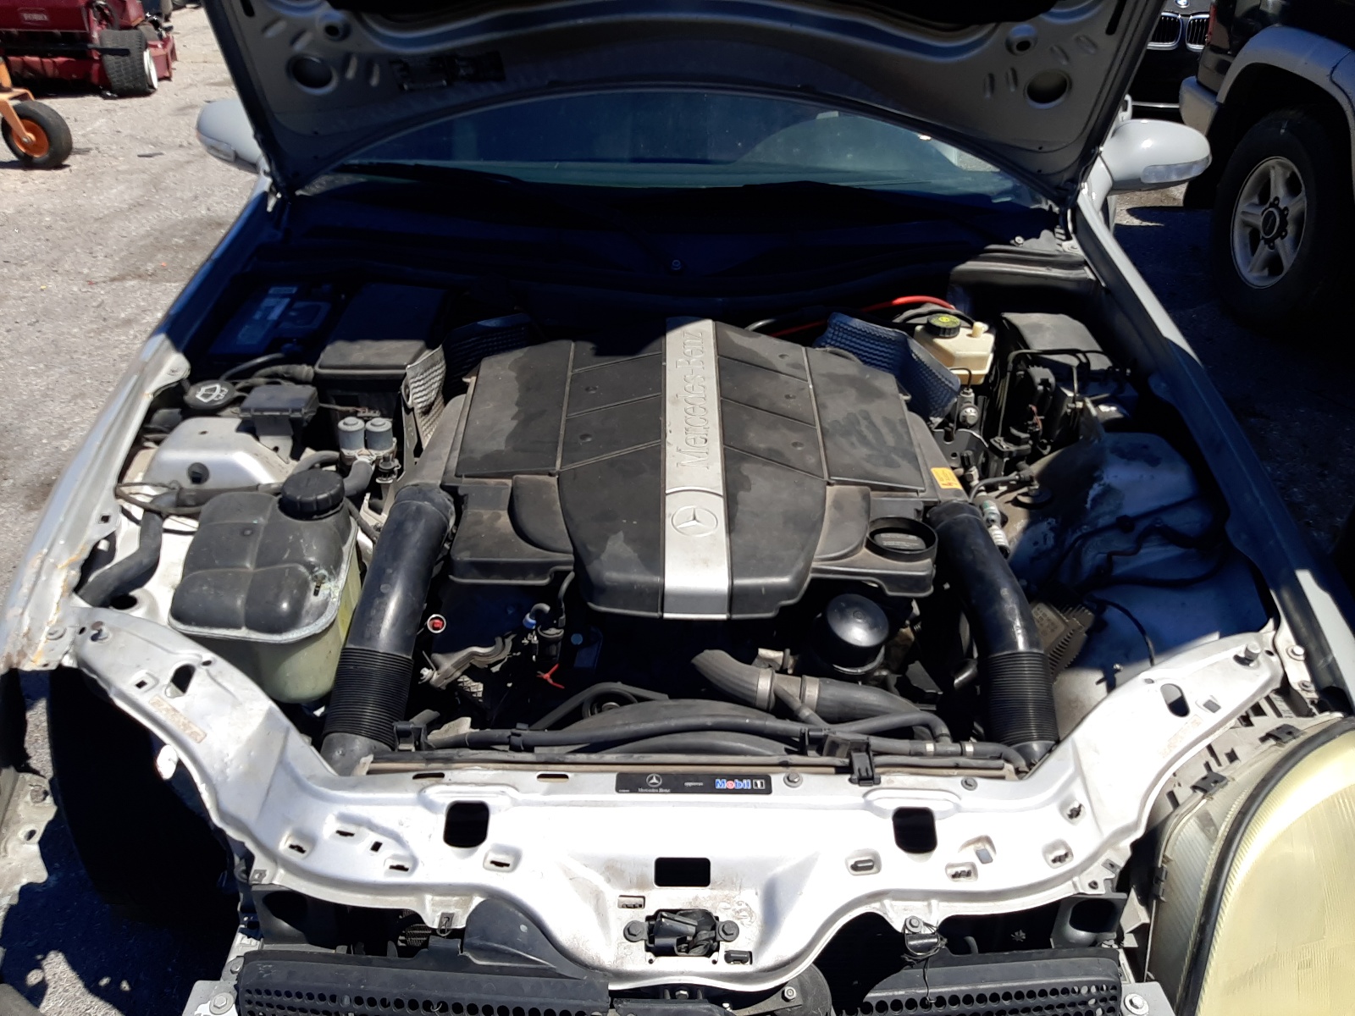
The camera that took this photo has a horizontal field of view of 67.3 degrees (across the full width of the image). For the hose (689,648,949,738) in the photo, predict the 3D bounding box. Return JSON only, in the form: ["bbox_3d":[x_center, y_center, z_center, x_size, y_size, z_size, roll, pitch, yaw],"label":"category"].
[{"bbox_3d":[0.152,0.210,1.137,0.270,0.068,0.068,15,37,20],"label":"hose"}]

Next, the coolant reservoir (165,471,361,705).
[{"bbox_3d":[-0.484,0.075,1.204,0.195,0.205,0.225,1,35,0],"label":"coolant reservoir"}]

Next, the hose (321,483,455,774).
[{"bbox_3d":[-0.317,0.114,1.155,0.090,0.100,0.360,1,50,0],"label":"hose"}]

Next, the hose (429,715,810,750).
[{"bbox_3d":[-0.057,0.221,1.020,0.375,0.030,0.022,1,35,0],"label":"hose"}]

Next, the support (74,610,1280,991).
[{"bbox_3d":[-0.001,0.272,1.000,1.280,0.190,0.370,1,35,0],"label":"support"}]

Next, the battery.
[{"bbox_3d":[-0.613,-0.239,1.675,0.175,0.190,0.278,1,35,0],"label":"battery"}]

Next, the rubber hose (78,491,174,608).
[{"bbox_3d":[-0.668,0.043,1.256,0.100,0.115,0.090,1,35,0],"label":"rubber hose"}]

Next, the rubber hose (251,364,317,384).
[{"bbox_3d":[-0.580,-0.203,1.504,0.090,0.028,0.028,1,35,0],"label":"rubber hose"}]

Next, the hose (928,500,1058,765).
[{"bbox_3d":[0.350,0.127,1.157,0.100,0.105,0.360,1,49,0],"label":"hose"}]

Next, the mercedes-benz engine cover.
[{"bbox_3d":[0.021,-0.079,1.359,0.640,0.145,0.585,1,41,0],"label":"mercedes-benz engine cover"}]

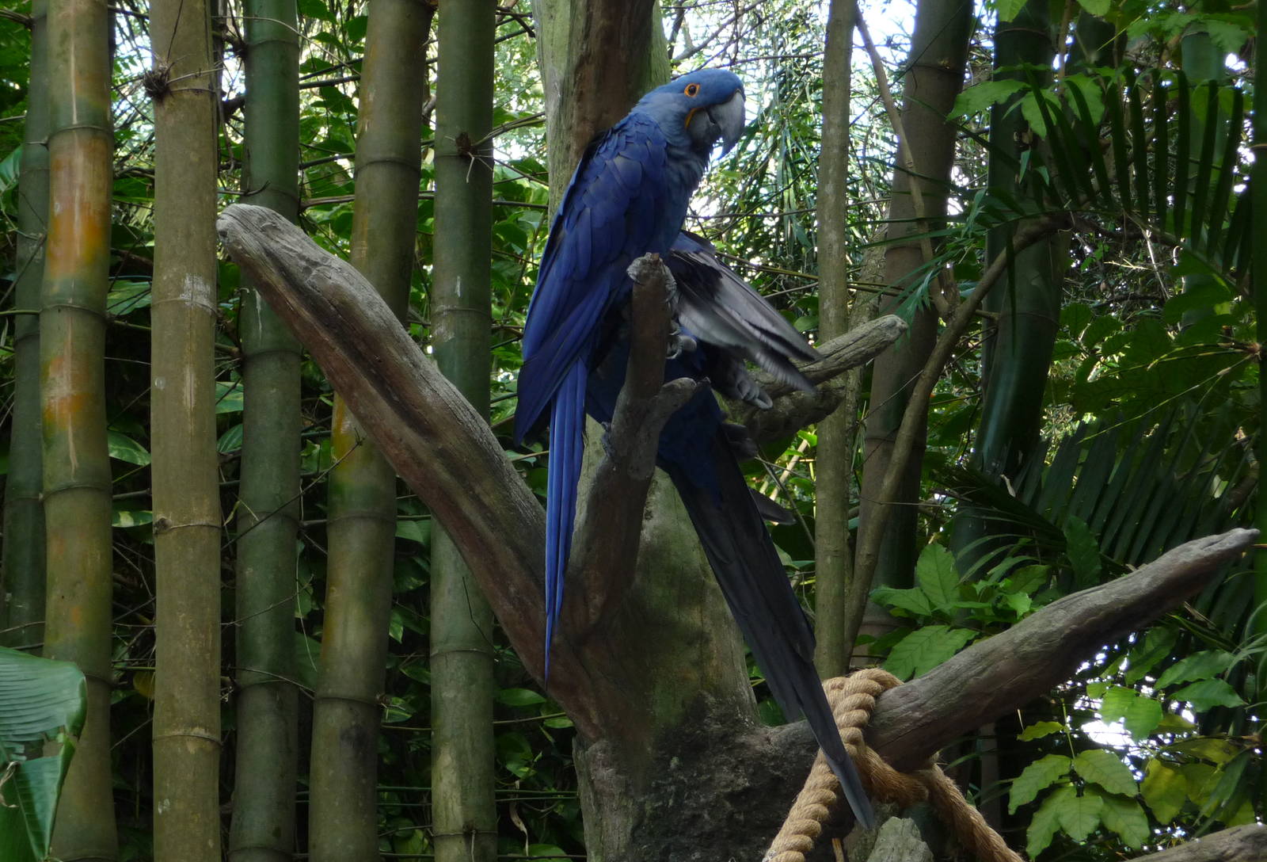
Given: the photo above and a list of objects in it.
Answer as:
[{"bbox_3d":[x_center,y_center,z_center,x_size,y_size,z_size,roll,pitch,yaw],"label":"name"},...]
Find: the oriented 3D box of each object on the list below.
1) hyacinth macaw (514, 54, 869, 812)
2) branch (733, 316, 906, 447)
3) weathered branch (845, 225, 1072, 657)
[{"bbox_3d":[0.085,0.025,6.400,0.460,1.000,0.320,2,-12,-11],"label":"hyacinth macaw"},{"bbox_3d":[0.260,-0.075,6.600,0.260,0.110,0.120,-30,-10,-6],"label":"branch"},{"bbox_3d":[0.493,-0.007,7.400,0.140,0.750,0.130,26,-11,5],"label":"weathered branch"}]

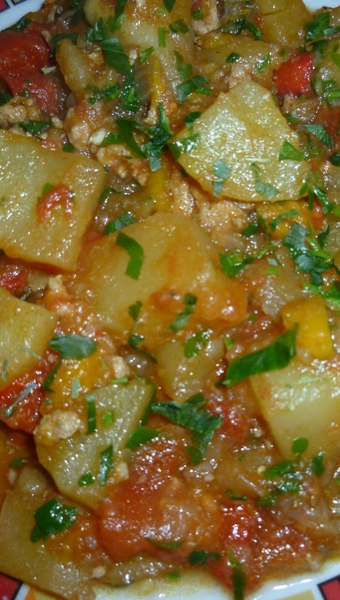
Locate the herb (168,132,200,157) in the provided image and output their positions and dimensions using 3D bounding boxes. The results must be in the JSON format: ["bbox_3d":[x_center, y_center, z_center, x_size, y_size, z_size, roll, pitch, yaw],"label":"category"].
[{"bbox_3d":[0.004,-0.043,0.179,0.008,0.004,0.005,-11,66,-3],"label":"herb"}]

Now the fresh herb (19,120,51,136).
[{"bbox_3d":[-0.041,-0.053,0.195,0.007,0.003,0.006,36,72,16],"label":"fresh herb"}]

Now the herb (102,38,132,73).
[{"bbox_3d":[-0.017,-0.076,0.203,0.006,0.004,0.015,-20,67,-6],"label":"herb"}]

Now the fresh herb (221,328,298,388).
[{"bbox_3d":[0.021,0.013,0.155,0.020,0.005,0.004,-35,69,-13],"label":"fresh herb"}]

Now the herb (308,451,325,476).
[{"bbox_3d":[0.035,0.039,0.155,0.003,0.003,0.005,8,66,6],"label":"herb"}]

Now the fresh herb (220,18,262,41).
[{"bbox_3d":[0.023,-0.087,0.209,0.013,0.004,0.004,16,67,9],"label":"fresh herb"}]

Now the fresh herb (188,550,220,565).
[{"bbox_3d":[0.008,0.060,0.152,0.007,0.003,0.003,-1,66,2],"label":"fresh herb"}]

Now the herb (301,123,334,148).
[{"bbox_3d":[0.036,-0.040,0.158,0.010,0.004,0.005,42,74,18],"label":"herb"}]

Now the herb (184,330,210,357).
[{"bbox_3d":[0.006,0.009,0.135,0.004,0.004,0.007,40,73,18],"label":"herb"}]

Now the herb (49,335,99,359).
[{"bbox_3d":[-0.024,0.012,0.163,0.012,0.004,0.005,6,66,5],"label":"herb"}]

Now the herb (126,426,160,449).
[{"bbox_3d":[-0.006,0.033,0.155,0.007,0.003,0.003,-21,67,-7],"label":"herb"}]

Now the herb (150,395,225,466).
[{"bbox_3d":[0.006,0.030,0.161,0.012,0.006,0.017,-34,69,-12],"label":"herb"}]

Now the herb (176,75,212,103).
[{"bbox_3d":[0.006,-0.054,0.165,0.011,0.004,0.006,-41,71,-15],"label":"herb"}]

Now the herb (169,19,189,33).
[{"bbox_3d":[0.003,-0.088,0.207,0.006,0.003,0.004,-7,66,-1],"label":"herb"}]

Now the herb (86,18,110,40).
[{"bbox_3d":[-0.022,-0.086,0.208,0.006,0.004,0.010,28,70,14],"label":"herb"}]

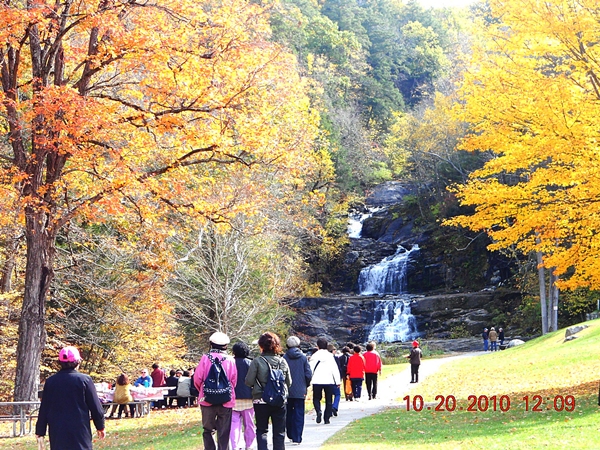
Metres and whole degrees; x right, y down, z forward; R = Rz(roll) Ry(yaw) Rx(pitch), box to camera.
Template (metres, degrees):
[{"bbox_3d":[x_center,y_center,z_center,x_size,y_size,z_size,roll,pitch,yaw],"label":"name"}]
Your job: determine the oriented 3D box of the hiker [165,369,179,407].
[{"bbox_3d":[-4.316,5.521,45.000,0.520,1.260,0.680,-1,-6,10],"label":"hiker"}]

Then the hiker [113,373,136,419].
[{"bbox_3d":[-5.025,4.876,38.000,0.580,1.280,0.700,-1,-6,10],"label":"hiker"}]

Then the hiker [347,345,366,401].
[{"bbox_3d":[1.600,4.206,37.800,0.540,1.600,0.420,-1,-6,7],"label":"hiker"}]

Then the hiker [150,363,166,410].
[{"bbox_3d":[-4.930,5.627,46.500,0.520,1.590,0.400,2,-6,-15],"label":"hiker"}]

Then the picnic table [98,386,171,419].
[{"bbox_3d":[-4.857,5.133,38.700,2.050,0.780,1.500,-1,-6,10],"label":"picnic table"}]

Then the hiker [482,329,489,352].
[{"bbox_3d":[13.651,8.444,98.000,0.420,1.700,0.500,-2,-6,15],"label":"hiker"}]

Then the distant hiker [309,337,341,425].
[{"bbox_3d":[0.487,3.049,26.000,0.620,1.680,0.480,-1,-6,5],"label":"distant hiker"}]

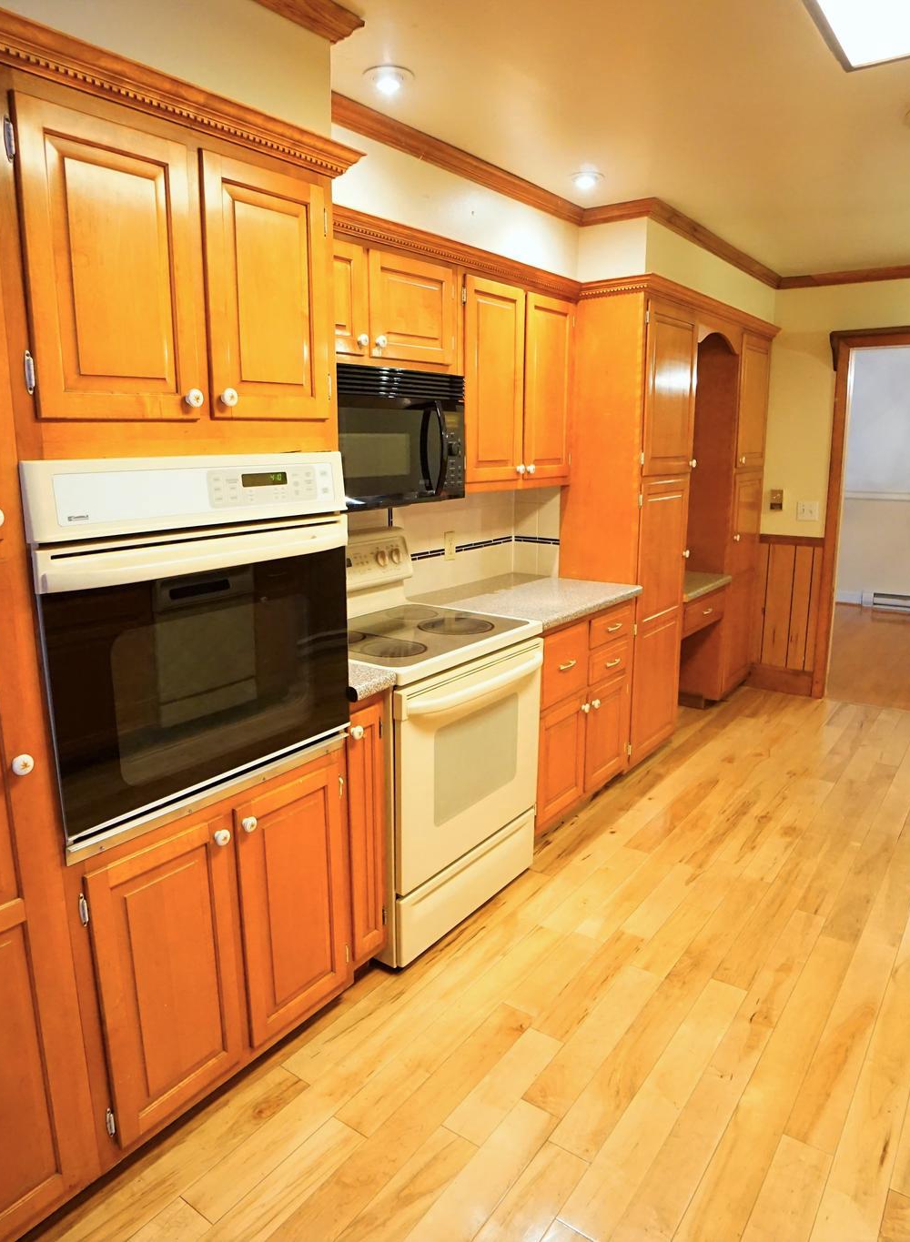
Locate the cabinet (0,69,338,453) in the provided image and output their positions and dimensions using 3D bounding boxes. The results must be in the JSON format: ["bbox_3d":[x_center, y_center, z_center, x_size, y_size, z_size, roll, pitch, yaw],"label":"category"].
[{"bbox_3d":[-0.747,-0.676,1.730,0.625,0.602,0.741,9,15,36],"label":"cabinet"}]

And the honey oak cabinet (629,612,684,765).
[{"bbox_3d":[0.748,0.264,3.950,0.605,0.710,0.585,9,15,36],"label":"honey oak cabinet"}]

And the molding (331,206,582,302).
[{"bbox_3d":[0.025,-1.257,2.695,0.075,0.093,1.776,9,15,36],"label":"molding"}]

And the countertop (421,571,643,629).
[{"bbox_3d":[0.302,-0.102,3.304,0.670,0.039,0.907,9,15,36],"label":"countertop"}]

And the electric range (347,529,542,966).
[{"bbox_3d":[-0.170,0.344,2.643,0.700,1.200,0.755,9,15,36],"label":"electric range"}]

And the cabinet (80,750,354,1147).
[{"bbox_3d":[-0.738,0.718,2.026,0.610,0.703,0.748,9,15,36],"label":"cabinet"}]

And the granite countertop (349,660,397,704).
[{"bbox_3d":[-0.471,0.137,2.244,0.660,0.040,0.152,9,15,36],"label":"granite countertop"}]

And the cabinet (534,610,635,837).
[{"bbox_3d":[0.303,0.325,3.400,0.620,0.835,0.900,9,15,36],"label":"cabinet"}]

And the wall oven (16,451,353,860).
[{"bbox_3d":[-0.712,-0.014,1.816,0.595,0.730,0.747,9,15,36],"label":"wall oven"}]

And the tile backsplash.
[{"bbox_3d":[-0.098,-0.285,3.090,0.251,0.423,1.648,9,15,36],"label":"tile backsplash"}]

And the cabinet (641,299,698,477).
[{"bbox_3d":[0.754,-1.065,3.717,0.605,0.728,0.617,9,15,36],"label":"cabinet"}]

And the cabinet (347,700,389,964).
[{"bbox_3d":[-0.477,0.562,2.343,0.613,0.833,0.152,9,15,36],"label":"cabinet"}]

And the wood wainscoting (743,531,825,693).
[{"bbox_3d":[2.071,-0.039,4.874,0.390,0.982,0.040,9,15,36],"label":"wood wainscoting"}]

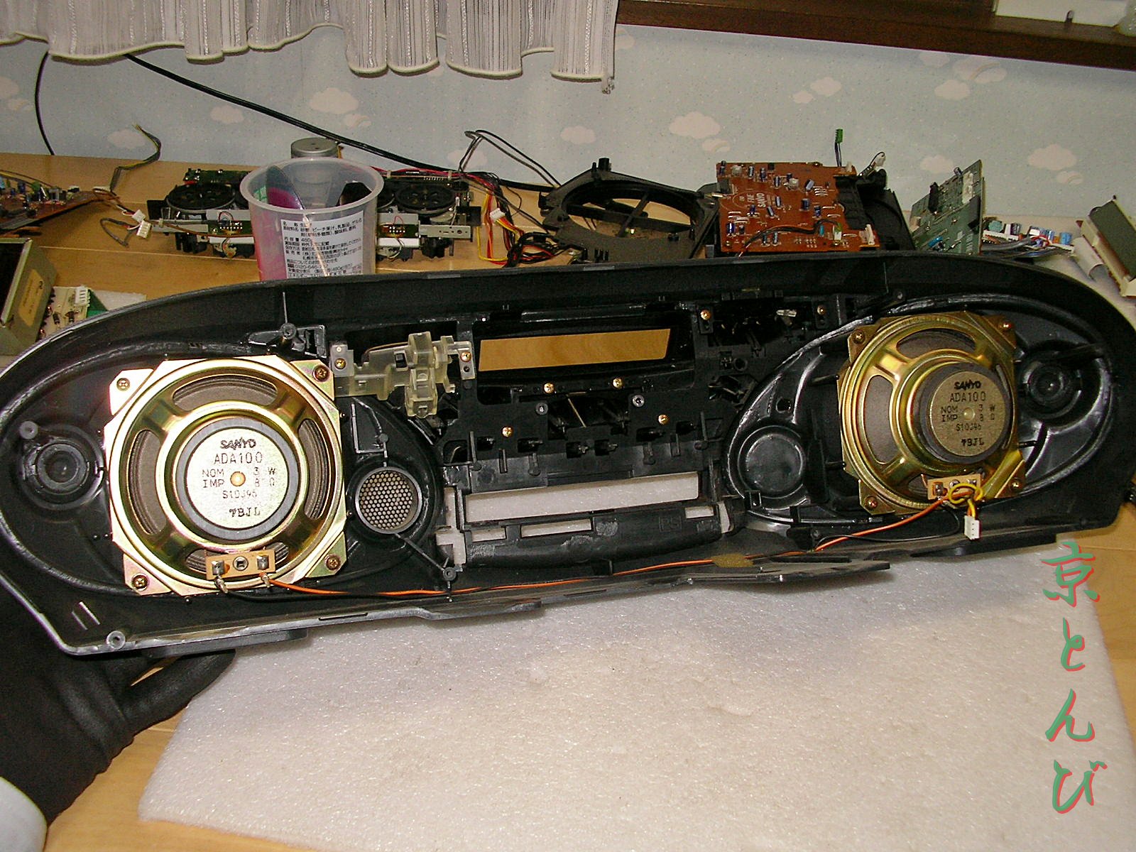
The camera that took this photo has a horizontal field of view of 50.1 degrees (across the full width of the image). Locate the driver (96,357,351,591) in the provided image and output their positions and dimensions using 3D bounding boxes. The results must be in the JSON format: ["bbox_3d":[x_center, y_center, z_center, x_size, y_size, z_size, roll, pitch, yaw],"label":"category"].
[{"bbox_3d":[-0.144,0.022,0.517,0.101,0.101,0.036,-4,1,-21],"label":"driver"}]

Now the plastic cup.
[{"bbox_3d":[-0.184,-0.132,0.887,0.100,0.095,0.100,-2,34,-11],"label":"plastic cup"}]

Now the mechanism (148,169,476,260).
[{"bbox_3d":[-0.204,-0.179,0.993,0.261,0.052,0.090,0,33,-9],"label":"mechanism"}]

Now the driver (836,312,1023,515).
[{"bbox_3d":[0.189,-0.006,0.606,0.101,0.101,0.036,-6,3,-15],"label":"driver"}]

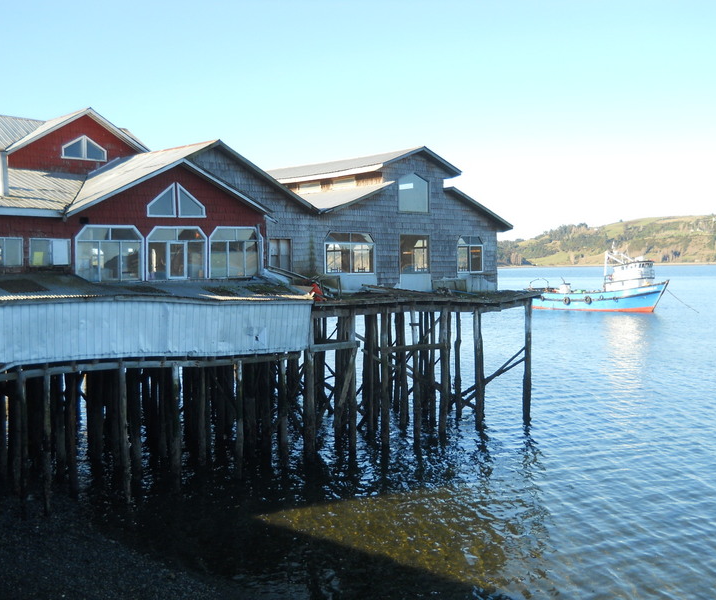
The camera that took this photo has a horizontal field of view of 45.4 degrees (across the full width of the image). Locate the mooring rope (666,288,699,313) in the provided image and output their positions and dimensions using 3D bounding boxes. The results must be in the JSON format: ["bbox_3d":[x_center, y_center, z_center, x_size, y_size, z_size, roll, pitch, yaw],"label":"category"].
[{"bbox_3d":[41.300,0.140,108.400,4.000,3.050,0.100,1,3,14],"label":"mooring rope"}]

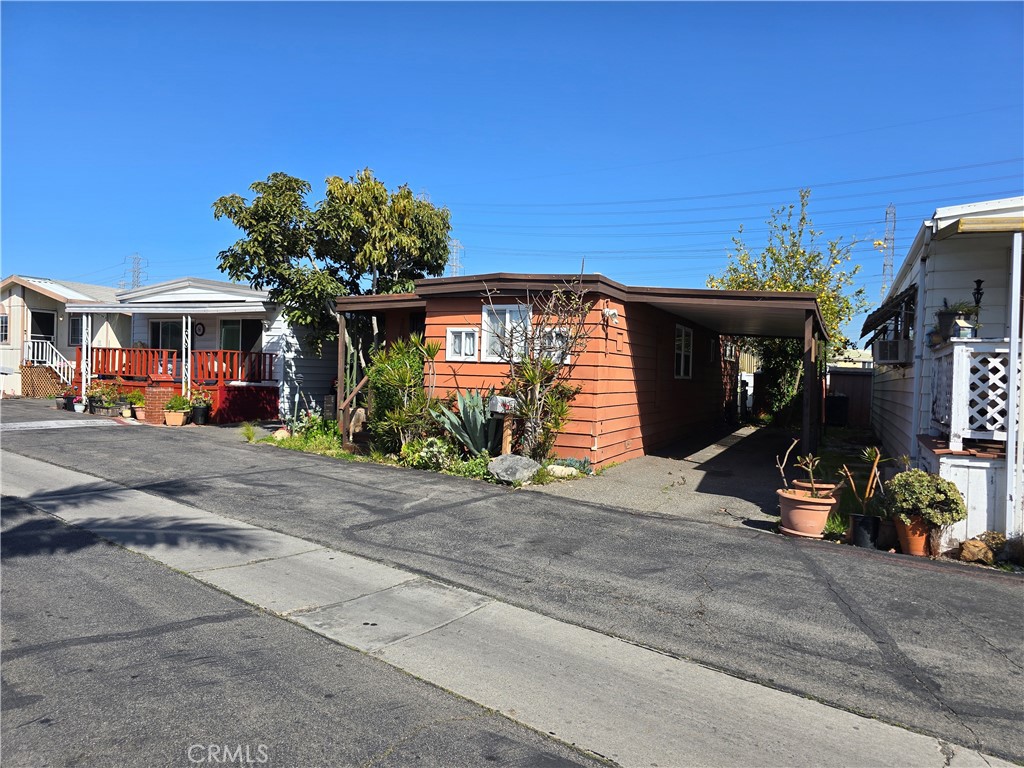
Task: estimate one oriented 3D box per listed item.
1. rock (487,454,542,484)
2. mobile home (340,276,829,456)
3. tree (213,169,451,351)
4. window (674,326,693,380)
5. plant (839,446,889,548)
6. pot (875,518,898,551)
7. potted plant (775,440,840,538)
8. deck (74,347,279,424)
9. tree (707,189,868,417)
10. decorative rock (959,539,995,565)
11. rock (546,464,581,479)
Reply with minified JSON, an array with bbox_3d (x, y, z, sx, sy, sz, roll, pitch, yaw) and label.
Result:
[{"bbox_3d":[0.030,1.247,10.154,0.700,0.400,0.520,2,1,26],"label":"rock"},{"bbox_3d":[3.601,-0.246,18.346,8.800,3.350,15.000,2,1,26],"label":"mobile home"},{"bbox_3d":[-4.124,-1.868,15.853,5.500,6.200,4.800,2,1,26],"label":"tree"},{"bbox_3d":[4.349,-0.779,17.046,0.100,1.290,1.880,2,1,26],"label":"window"},{"bbox_3d":[3.527,1.114,6.770,0.450,0.980,0.400,2,1,26],"label":"plant"},{"bbox_3d":[3.790,1.461,6.856,0.280,0.300,0.280,2,1,26],"label":"pot"},{"bbox_3d":[3.159,1.071,7.250,0.680,1.030,0.620,2,1,26],"label":"potted plant"},{"bbox_3d":[-10.187,-0.024,20.685,6.500,2.000,2.300,2,1,26],"label":"deck"},{"bbox_3d":[9.149,-2.413,22.240,5.400,7.900,5.000,2,1,26],"label":"tree"},{"bbox_3d":[4.319,1.540,6.319,0.290,0.190,0.230,2,1,26],"label":"decorative rock"},{"bbox_3d":[0.816,1.367,10.732,0.500,0.190,0.280,2,1,26],"label":"rock"}]

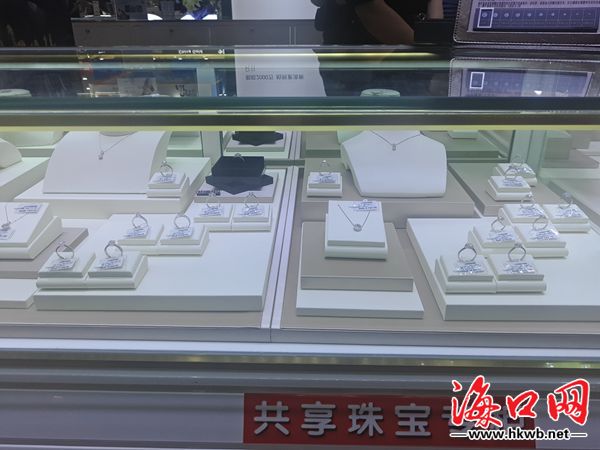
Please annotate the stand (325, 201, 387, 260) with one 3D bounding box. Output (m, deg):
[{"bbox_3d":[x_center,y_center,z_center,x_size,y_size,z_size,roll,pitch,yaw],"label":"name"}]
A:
[{"bbox_3d":[0.064,0.004,0.612,0.066,0.040,0.075,2,22,5],"label":"stand"}]

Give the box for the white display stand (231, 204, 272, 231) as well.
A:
[{"bbox_3d":[-0.065,-0.011,0.739,0.052,0.024,0.046,0,21,0],"label":"white display stand"}]

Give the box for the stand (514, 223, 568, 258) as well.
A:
[{"bbox_3d":[0.296,0.020,0.665,0.052,0.024,0.046,0,21,1],"label":"stand"}]

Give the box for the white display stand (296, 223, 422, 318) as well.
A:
[{"bbox_3d":[0.062,0.044,0.616,0.122,0.009,0.214,1,22,2],"label":"white display stand"}]

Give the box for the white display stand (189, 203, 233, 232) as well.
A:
[{"bbox_3d":[-0.110,-0.010,0.687,0.049,0.021,0.042,0,22,1],"label":"white display stand"}]

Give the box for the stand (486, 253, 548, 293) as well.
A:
[{"bbox_3d":[0.233,0.051,0.584,0.052,0.024,0.046,0,21,1],"label":"stand"}]

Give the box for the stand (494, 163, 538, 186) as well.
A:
[{"bbox_3d":[0.354,-0.083,0.880,0.052,0.024,0.046,0,21,1],"label":"stand"}]

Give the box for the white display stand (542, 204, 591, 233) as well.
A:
[{"bbox_3d":[0.337,-0.009,0.682,0.049,0.021,0.042,0,22,1],"label":"white display stand"}]

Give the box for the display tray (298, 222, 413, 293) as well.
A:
[{"bbox_3d":[0.060,0.032,0.616,0.114,0.014,0.149,1,22,2],"label":"display tray"}]

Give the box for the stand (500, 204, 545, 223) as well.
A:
[{"bbox_3d":[0.309,-0.009,0.739,0.052,0.024,0.046,1,21,2],"label":"stand"}]

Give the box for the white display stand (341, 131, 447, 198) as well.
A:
[{"bbox_3d":[0.154,-0.133,0.870,0.170,0.115,0.210,0,21,2],"label":"white display stand"}]

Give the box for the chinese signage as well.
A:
[{"bbox_3d":[0.076,0.166,0.458,0.244,0.042,0.008,1,-10,2],"label":"chinese signage"}]

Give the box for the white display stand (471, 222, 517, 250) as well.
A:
[{"bbox_3d":[0.227,0.018,0.616,0.049,0.021,0.042,0,22,1],"label":"white display stand"}]

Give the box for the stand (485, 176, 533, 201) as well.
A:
[{"bbox_3d":[0.316,-0.055,0.809,0.052,0.024,0.046,0,21,1],"label":"stand"}]

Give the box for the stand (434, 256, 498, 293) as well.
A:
[{"bbox_3d":[0.180,0.052,0.583,0.052,0.024,0.046,0,21,1],"label":"stand"}]

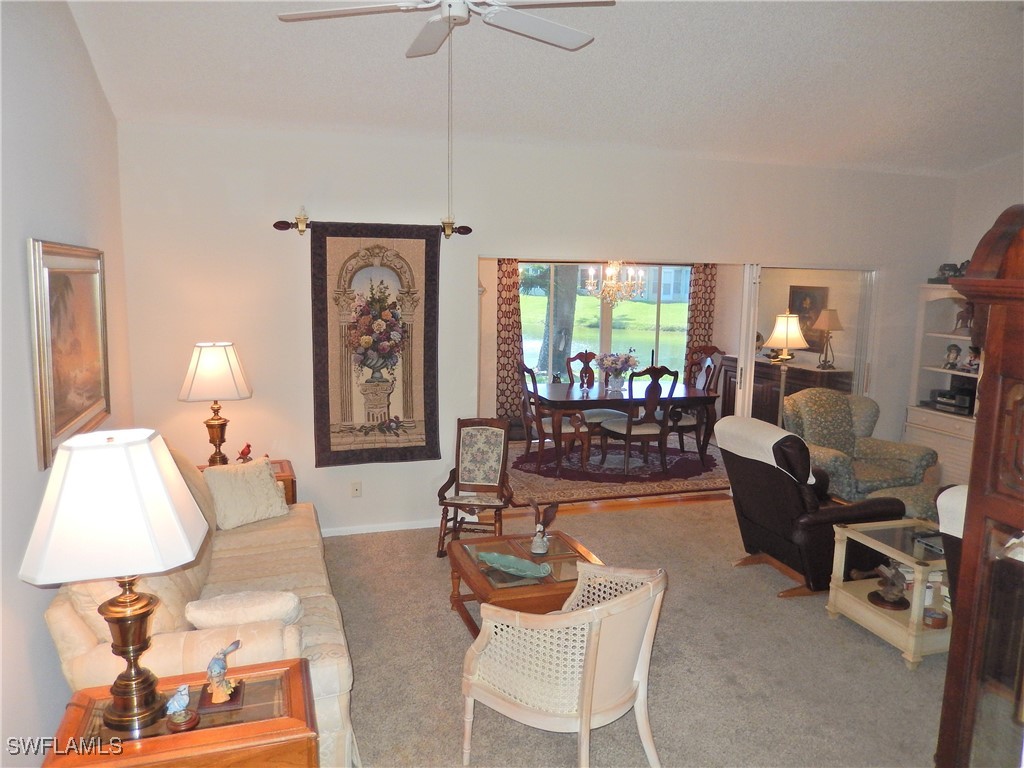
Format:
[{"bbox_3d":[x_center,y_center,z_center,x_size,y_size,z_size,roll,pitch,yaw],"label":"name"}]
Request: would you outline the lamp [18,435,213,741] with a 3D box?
[{"bbox_3d":[-1.056,0.525,2.017,0.430,0.780,0.420,-2,8,-18],"label":"lamp"}]

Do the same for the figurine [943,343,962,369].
[{"bbox_3d":[3.811,-0.234,6.398,0.150,0.215,0.130,7,10,37],"label":"figurine"}]

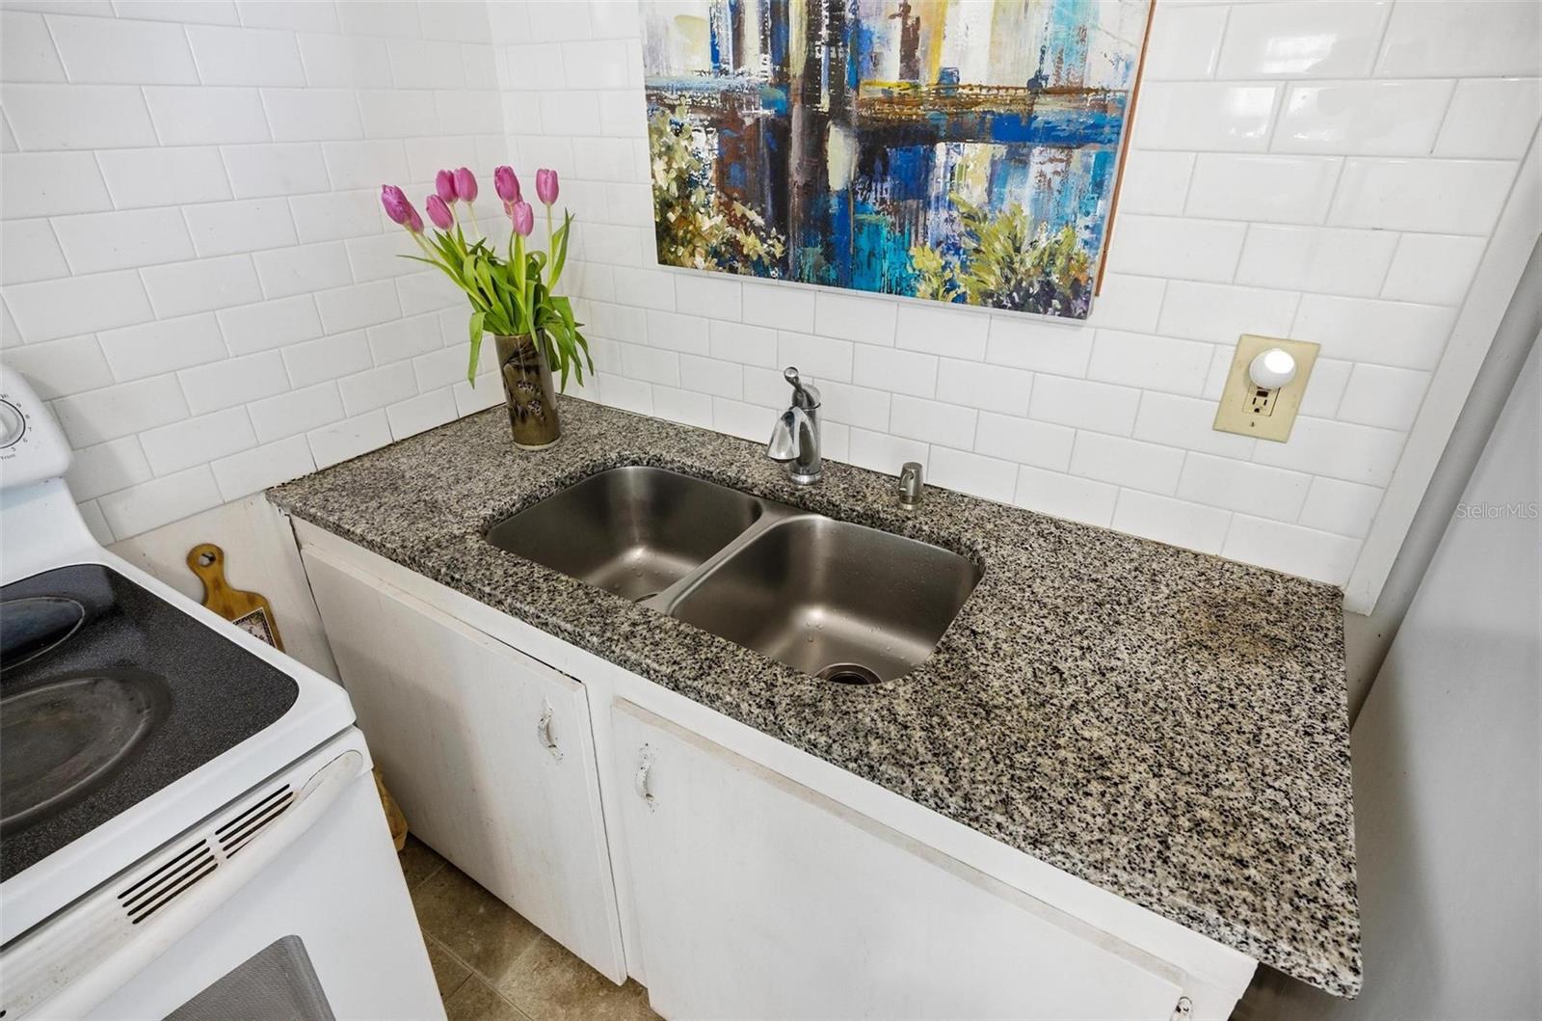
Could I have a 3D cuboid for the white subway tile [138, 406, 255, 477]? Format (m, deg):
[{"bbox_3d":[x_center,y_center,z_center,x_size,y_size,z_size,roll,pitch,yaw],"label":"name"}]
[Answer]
[{"bbox_3d":[-0.910,-0.113,1.230,0.009,0.076,0.153,16,32,28],"label":"white subway tile"}]

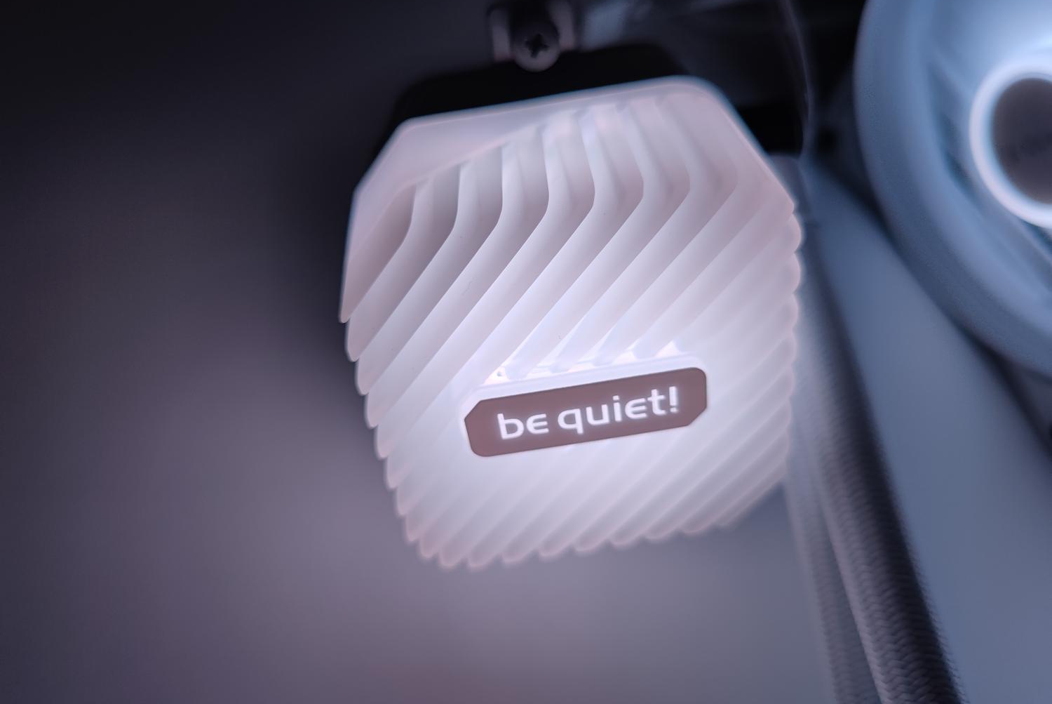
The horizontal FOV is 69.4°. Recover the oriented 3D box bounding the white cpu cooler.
[{"bbox_3d":[0.008,-0.004,0.143,0.071,0.073,0.049,-9,34,2],"label":"white cpu cooler"}]

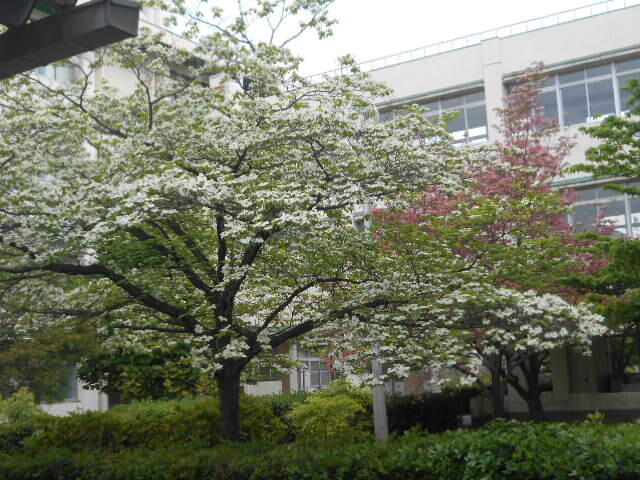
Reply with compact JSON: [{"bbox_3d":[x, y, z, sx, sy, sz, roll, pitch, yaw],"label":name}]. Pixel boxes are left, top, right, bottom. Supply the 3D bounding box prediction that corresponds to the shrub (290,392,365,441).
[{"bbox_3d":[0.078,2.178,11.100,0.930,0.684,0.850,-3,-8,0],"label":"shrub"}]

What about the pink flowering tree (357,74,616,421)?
[{"bbox_3d":[2.655,0.154,14.577,3.900,5.839,3.800,-5,-9,10],"label":"pink flowering tree"}]

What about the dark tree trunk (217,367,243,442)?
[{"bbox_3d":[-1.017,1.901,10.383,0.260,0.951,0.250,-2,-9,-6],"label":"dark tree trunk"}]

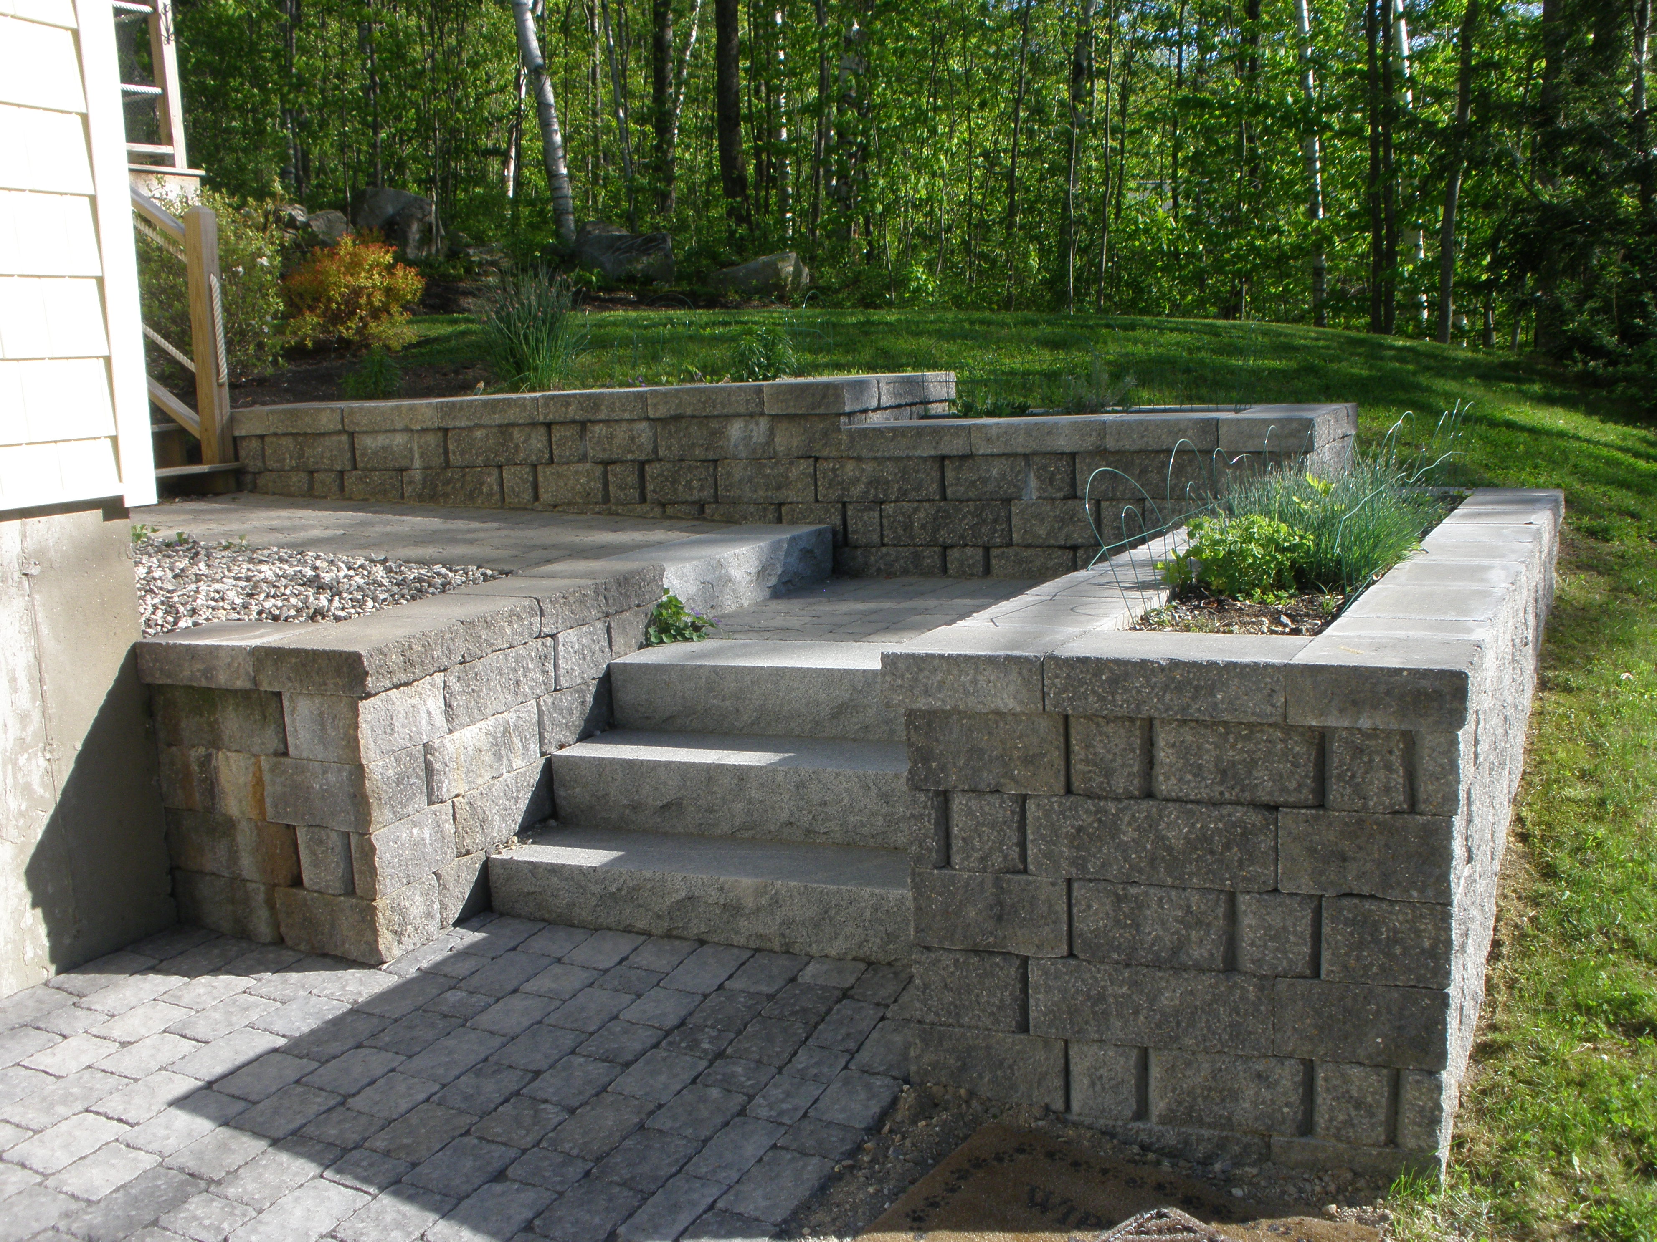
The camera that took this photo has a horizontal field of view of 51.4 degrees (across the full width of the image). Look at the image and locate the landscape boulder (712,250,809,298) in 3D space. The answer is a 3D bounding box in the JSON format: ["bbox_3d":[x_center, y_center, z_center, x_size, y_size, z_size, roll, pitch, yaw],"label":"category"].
[{"bbox_3d":[-0.554,-2.869,14.322,0.800,0.420,0.650,-3,8,0],"label":"landscape boulder"}]

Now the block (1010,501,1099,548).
[{"bbox_3d":[0.793,-0.336,5.680,0.295,0.152,0.300,1,9,25],"label":"block"}]

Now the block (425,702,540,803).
[{"bbox_3d":[-0.966,0.325,4.269,0.280,0.152,0.482,1,9,23],"label":"block"}]

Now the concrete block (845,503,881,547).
[{"bbox_3d":[0.184,-0.351,6.021,0.132,0.152,0.280,2,9,28],"label":"concrete block"}]

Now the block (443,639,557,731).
[{"bbox_3d":[-0.918,0.145,4.276,0.260,0.152,0.460,1,9,24],"label":"block"}]

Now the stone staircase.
[{"bbox_3d":[-0.060,0.391,4.228,1.200,0.510,1.020,1,9,24],"label":"stone staircase"}]

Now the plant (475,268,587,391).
[{"bbox_3d":[-1.191,-1.167,6.922,0.419,0.489,0.410,-3,9,0],"label":"plant"}]

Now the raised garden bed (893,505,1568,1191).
[{"bbox_3d":[1.452,0.227,4.965,1.060,0.900,4.100,1,9,25],"label":"raised garden bed"}]

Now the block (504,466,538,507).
[{"bbox_3d":[-1.109,-0.536,6.689,0.148,0.152,0.280,2,9,28],"label":"block"}]

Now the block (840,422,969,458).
[{"bbox_3d":[0.316,-0.626,5.934,0.457,0.105,0.290,1,9,23],"label":"block"}]

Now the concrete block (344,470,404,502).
[{"bbox_3d":[-1.756,-0.553,7.036,0.299,0.152,0.280,2,9,28],"label":"concrete block"}]

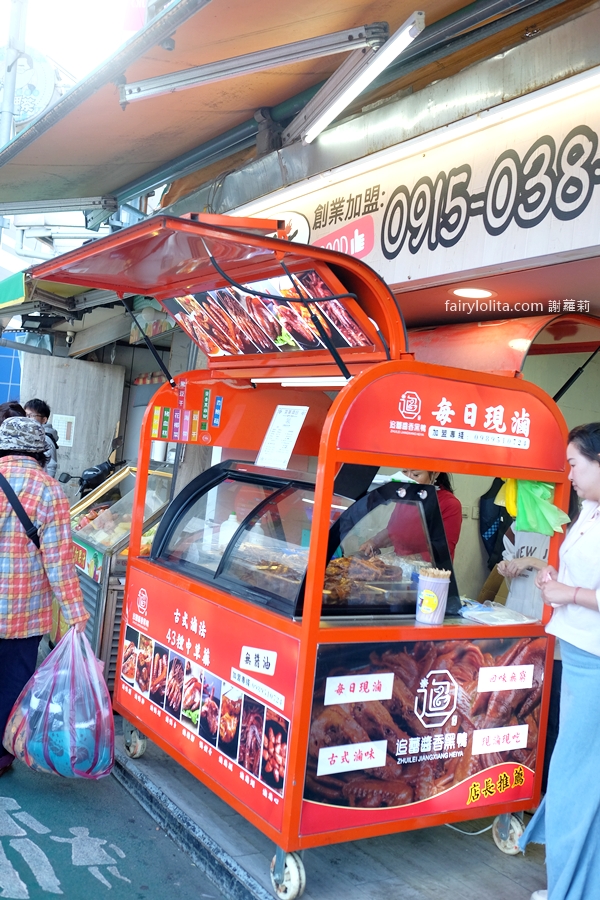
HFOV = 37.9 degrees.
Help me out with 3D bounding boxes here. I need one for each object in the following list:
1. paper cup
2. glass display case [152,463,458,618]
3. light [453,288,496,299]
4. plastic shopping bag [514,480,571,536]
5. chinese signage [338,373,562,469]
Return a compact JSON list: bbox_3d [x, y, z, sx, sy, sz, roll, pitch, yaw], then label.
[{"bbox_3d":[0.456,0.514,3.026,0.112,0.165,0.112,6,-1,0],"label":"paper cup"},{"bbox_3d":[-0.019,0.319,3.588,0.729,0.477,1.294,6,-1,-32],"label":"glass display case"},{"bbox_3d":[0.674,-0.614,3.401,0.160,0.025,0.160,6,-1,-32],"label":"light"},{"bbox_3d":[0.884,0.211,3.190,0.180,0.195,0.110,6,-1,-32],"label":"plastic shopping bag"},{"bbox_3d":[0.561,-0.097,2.993,1.026,0.281,0.020,6,-1,-32],"label":"chinese signage"}]

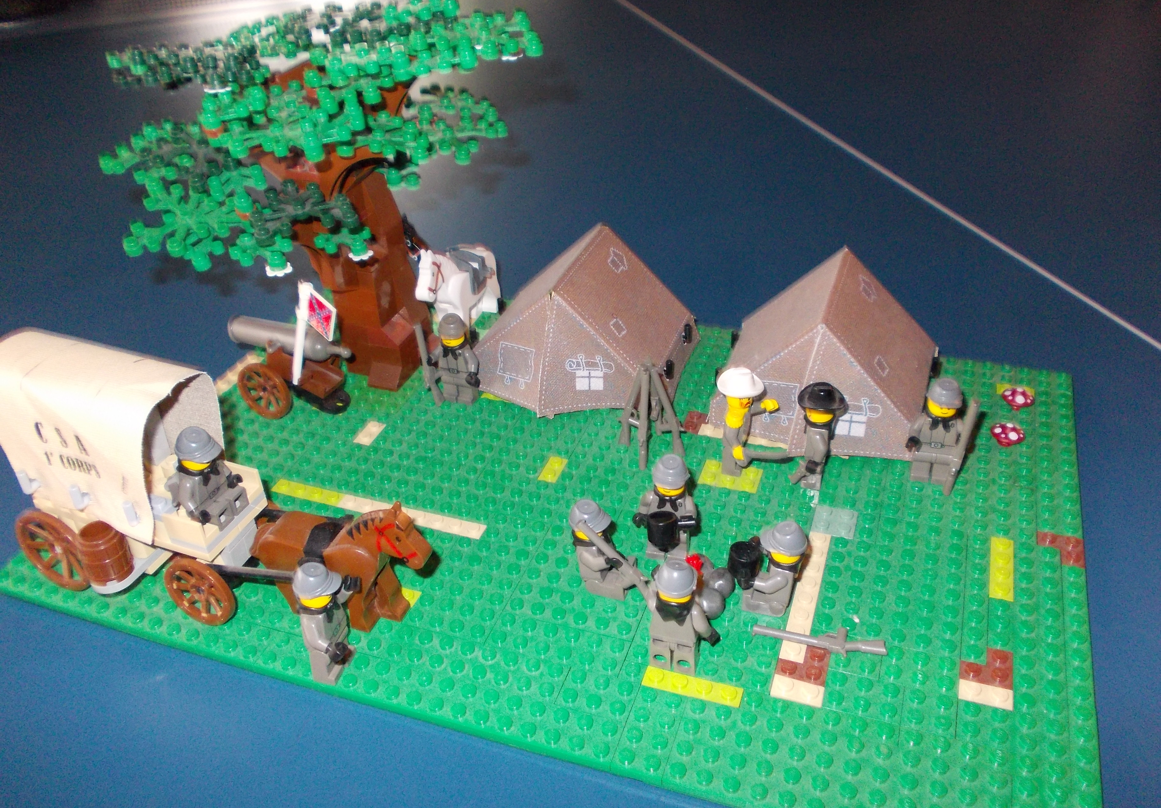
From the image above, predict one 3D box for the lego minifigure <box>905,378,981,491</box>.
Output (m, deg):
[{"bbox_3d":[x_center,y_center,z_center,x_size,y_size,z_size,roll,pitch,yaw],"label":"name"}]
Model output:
[{"bbox_3d":[0.139,0.013,0.363,0.024,0.045,0.018,9,37,18],"label":"lego minifigure"}]

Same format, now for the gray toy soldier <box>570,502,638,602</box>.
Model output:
[{"bbox_3d":[0.007,0.050,0.335,0.023,0.035,0.023,9,37,18],"label":"gray toy soldier"}]

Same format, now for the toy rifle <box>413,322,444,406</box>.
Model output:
[{"bbox_3d":[-0.068,-0.018,0.429,0.010,0.044,0.004,4,37,22],"label":"toy rifle"}]

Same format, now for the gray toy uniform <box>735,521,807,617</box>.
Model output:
[{"bbox_3d":[0.063,0.053,0.321,0.026,0.035,0.024,9,37,18],"label":"gray toy uniform"}]

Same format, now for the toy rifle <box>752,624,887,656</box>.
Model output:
[{"bbox_3d":[0.079,0.077,0.310,0.043,0.004,0.012,8,36,16],"label":"toy rifle"}]

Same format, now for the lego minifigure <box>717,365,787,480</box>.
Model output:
[{"bbox_3d":[0.070,0.008,0.376,0.029,0.046,0.026,9,37,18],"label":"lego minifigure"}]

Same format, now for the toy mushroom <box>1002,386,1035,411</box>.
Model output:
[{"bbox_3d":[0.192,-0.002,0.412,0.014,0.007,0.014,9,37,18],"label":"toy mushroom"}]

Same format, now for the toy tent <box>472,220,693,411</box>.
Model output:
[{"bbox_3d":[-0.001,-0.041,0.445,0.098,0.058,0.088,9,37,18],"label":"toy tent"}]

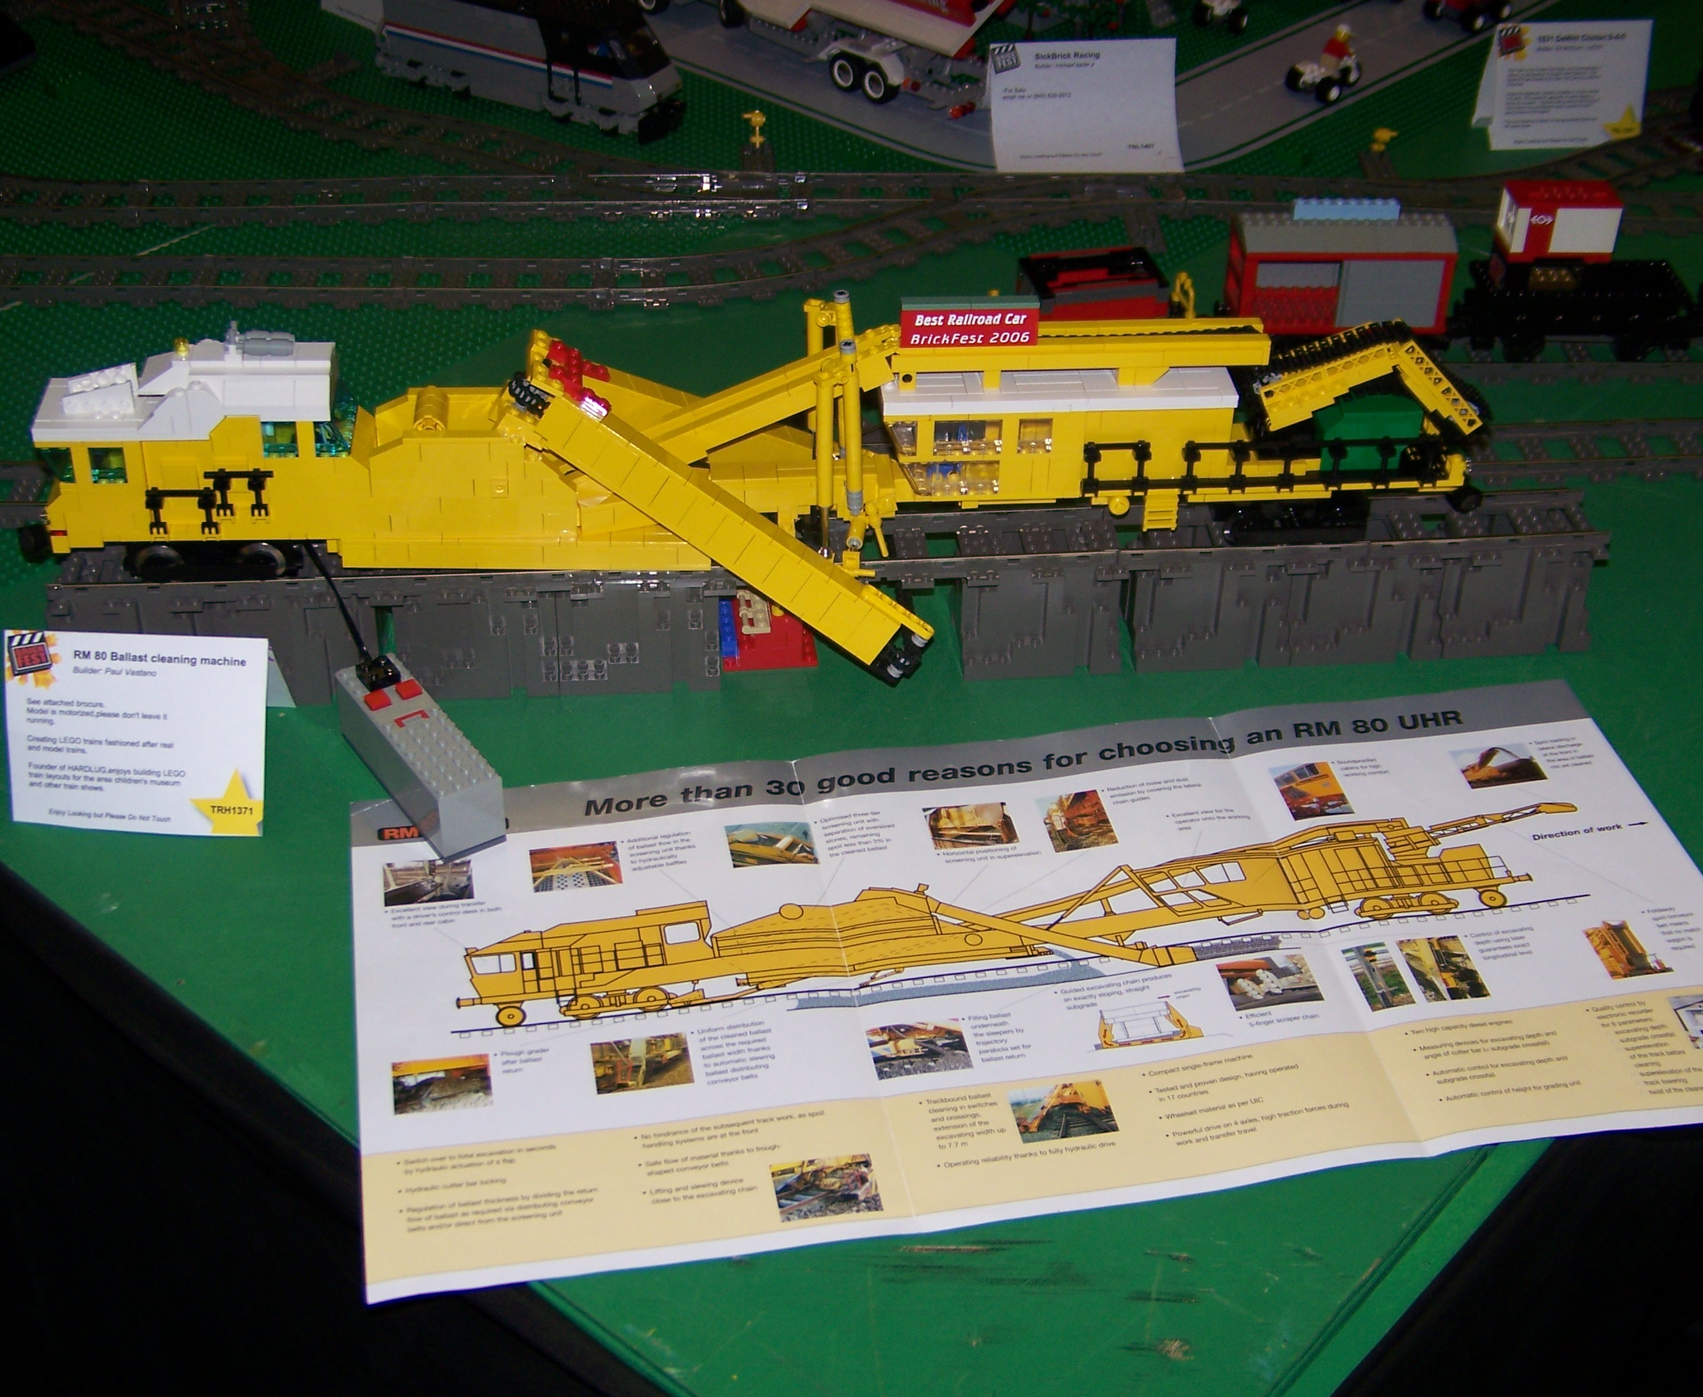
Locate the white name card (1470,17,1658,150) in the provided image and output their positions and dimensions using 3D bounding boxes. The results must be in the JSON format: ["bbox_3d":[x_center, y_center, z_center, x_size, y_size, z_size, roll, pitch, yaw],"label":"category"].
[{"bbox_3d":[0.552,-0.480,1.667,0.124,0.092,0.047,-3,38,-7],"label":"white name card"}]

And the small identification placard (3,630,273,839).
[{"bbox_3d":[-0.326,0.001,1.008,0.121,0.077,0.094,3,38,1],"label":"small identification placard"}]

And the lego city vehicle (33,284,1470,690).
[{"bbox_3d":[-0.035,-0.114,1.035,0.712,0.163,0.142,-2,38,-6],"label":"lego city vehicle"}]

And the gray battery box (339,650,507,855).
[{"bbox_3d":[-0.204,0.026,1.014,0.032,0.039,0.112,-22,44,-28],"label":"gray battery box"}]

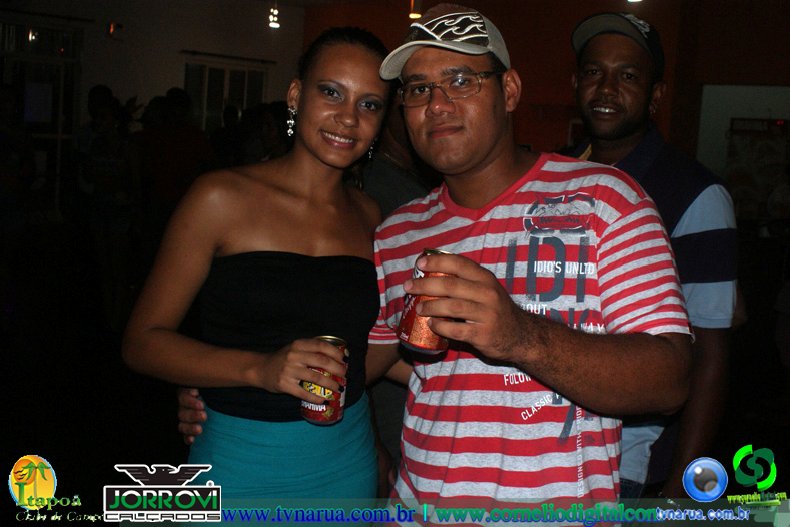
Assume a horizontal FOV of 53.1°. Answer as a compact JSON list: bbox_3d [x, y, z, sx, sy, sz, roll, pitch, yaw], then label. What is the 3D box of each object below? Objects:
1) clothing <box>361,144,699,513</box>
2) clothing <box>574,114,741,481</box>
[{"bbox_3d":[0.220,0.165,1.330,0.540,0.700,0.320,5,4,27],"label":"clothing"},{"bbox_3d":[0.455,0.090,1.610,0.520,0.740,0.320,6,4,30],"label":"clothing"}]

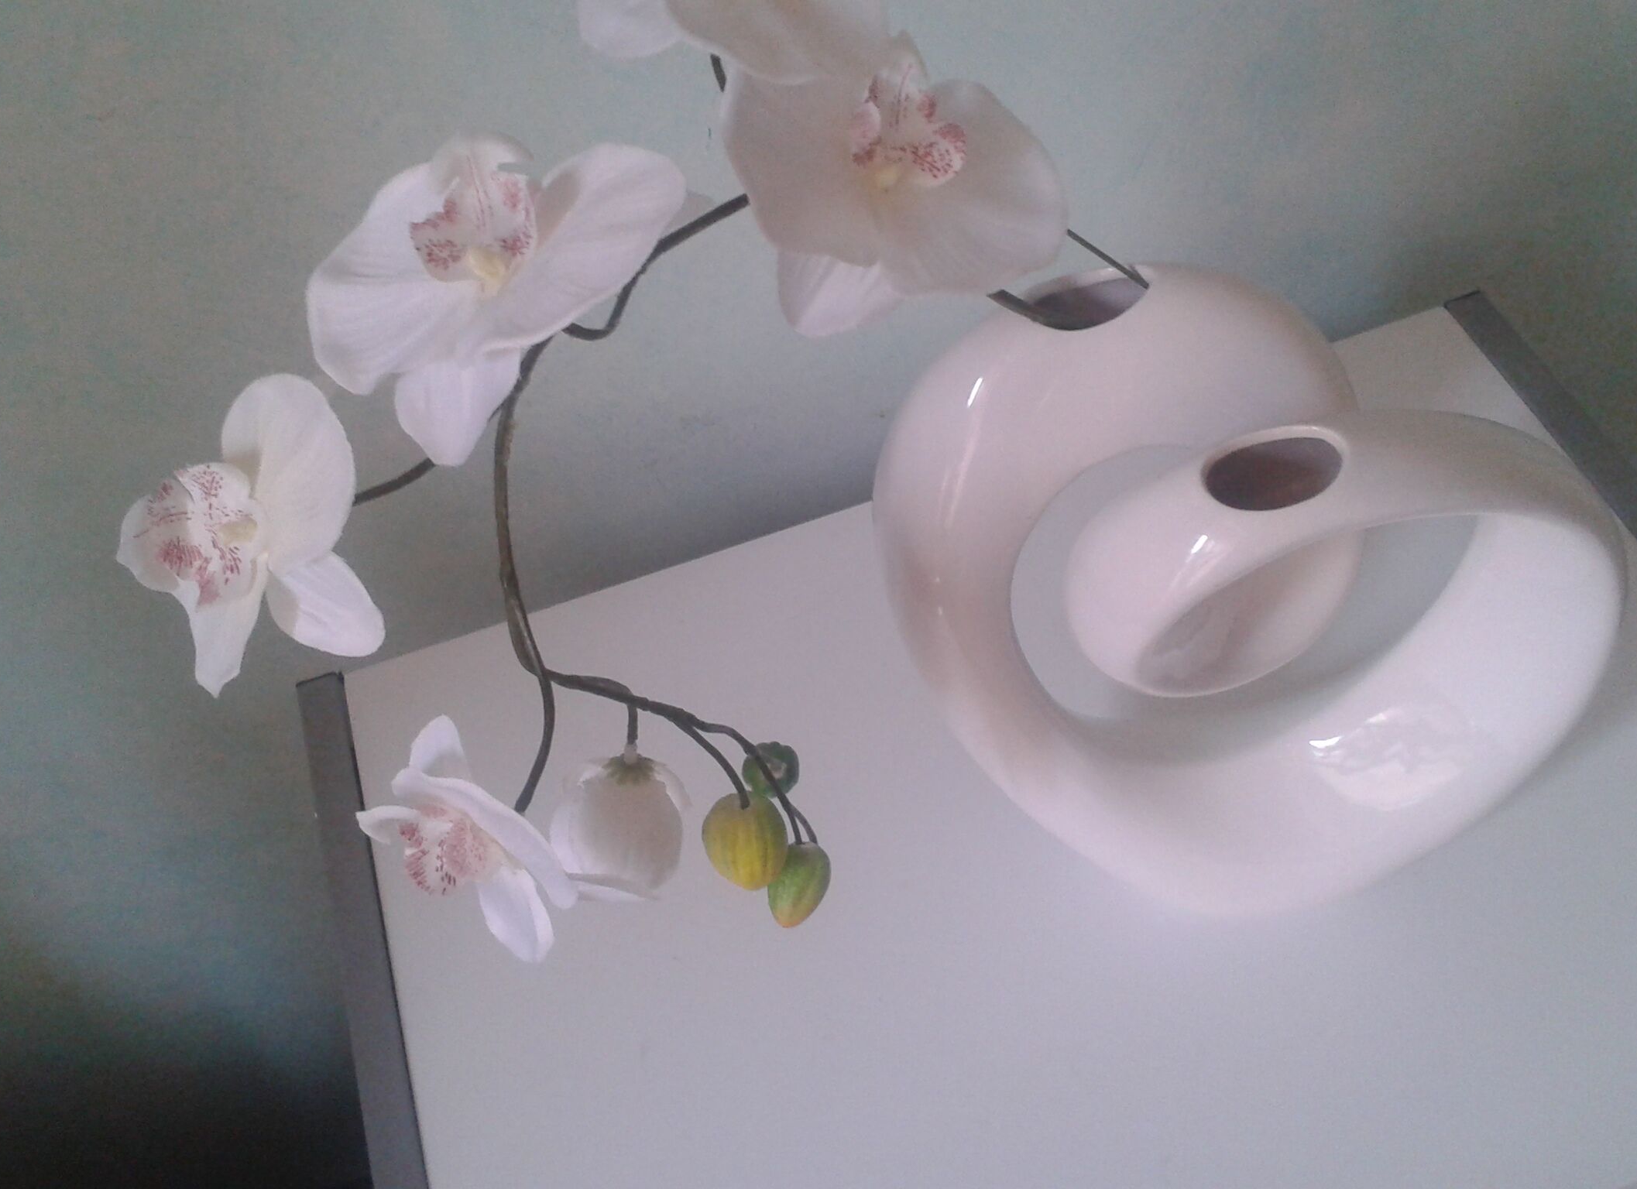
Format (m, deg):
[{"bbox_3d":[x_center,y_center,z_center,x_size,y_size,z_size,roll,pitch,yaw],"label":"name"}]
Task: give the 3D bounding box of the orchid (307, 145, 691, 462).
[{"bbox_3d":[-0.078,-0.071,0.400,0.092,0.045,0.078,-16,60,-1],"label":"orchid"}]

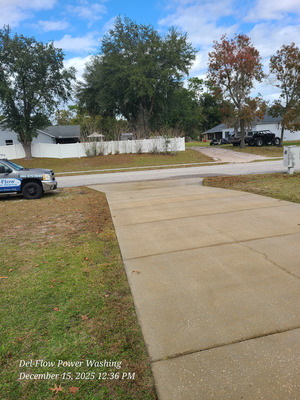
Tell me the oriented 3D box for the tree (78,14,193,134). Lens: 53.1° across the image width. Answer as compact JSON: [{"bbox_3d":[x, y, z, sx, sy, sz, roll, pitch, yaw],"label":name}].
[{"bbox_3d":[-1.839,-17.608,46.480,18.500,19.500,18.000,-4,9,-9],"label":"tree"}]

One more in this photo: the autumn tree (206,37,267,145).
[{"bbox_3d":[11.231,-13.645,38.424,7.200,13.800,7.000,-4,9,-9],"label":"autumn tree"}]

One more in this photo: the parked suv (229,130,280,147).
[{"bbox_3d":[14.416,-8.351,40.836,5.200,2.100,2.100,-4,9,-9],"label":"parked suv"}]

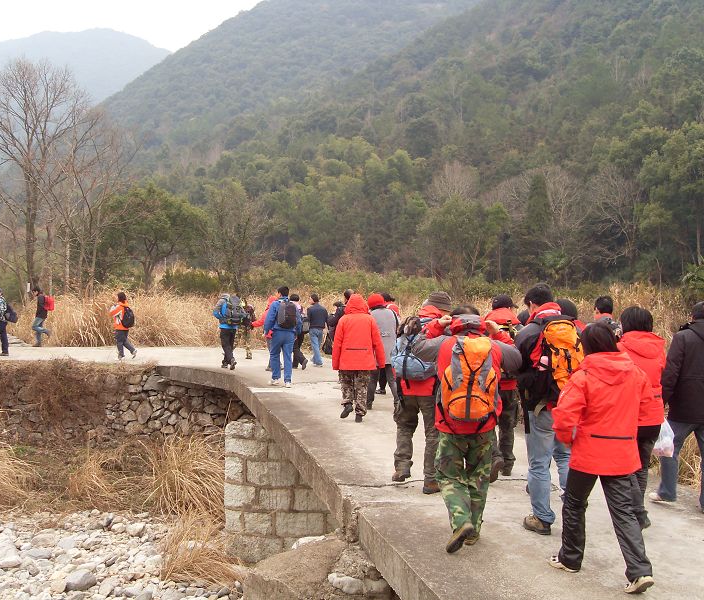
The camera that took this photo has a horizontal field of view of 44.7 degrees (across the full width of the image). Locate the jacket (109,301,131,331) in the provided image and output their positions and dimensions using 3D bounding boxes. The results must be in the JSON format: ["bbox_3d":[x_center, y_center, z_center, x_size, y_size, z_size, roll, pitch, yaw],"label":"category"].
[{"bbox_3d":[-5.742,0.395,21.100,0.420,0.720,0.480,0,1,26],"label":"jacket"}]

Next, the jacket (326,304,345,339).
[{"bbox_3d":[-0.295,0.448,17.400,0.400,0.700,0.480,1,1,37],"label":"jacket"}]

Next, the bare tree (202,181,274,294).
[{"bbox_3d":[-4.911,-2.358,37.000,3.120,5.630,2.960,0,1,0],"label":"bare tree"}]

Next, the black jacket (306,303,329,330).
[{"bbox_3d":[-0.763,0.370,19.200,0.480,0.630,0.340,0,1,-25],"label":"black jacket"}]

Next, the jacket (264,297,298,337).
[{"bbox_3d":[-1.214,0.283,15.150,0.620,0.680,0.360,0,1,-24],"label":"jacket"}]

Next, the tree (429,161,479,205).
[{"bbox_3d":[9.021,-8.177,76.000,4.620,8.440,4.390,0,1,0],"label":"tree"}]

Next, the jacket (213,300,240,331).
[{"bbox_3d":[-2.609,0.303,17.850,0.560,0.670,0.420,-1,1,-37],"label":"jacket"}]

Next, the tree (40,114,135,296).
[{"bbox_3d":[-10.208,-3.338,33.000,3.630,7.640,3.450,0,1,0],"label":"tree"}]

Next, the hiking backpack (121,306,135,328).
[{"bbox_3d":[-5.484,0.417,20.980,0.230,0.530,0.310,0,1,26],"label":"hiking backpack"}]

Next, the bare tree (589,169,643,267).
[{"bbox_3d":[20.803,-6.307,67.000,4.540,8.310,4.310,0,1,0],"label":"bare tree"}]

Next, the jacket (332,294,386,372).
[{"bbox_3d":[0.100,0.431,11.350,0.700,1.000,0.420,0,1,-6],"label":"jacket"}]

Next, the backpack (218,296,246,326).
[{"bbox_3d":[-2.418,0.237,17.600,0.400,0.630,0.320,-1,1,-37],"label":"backpack"}]

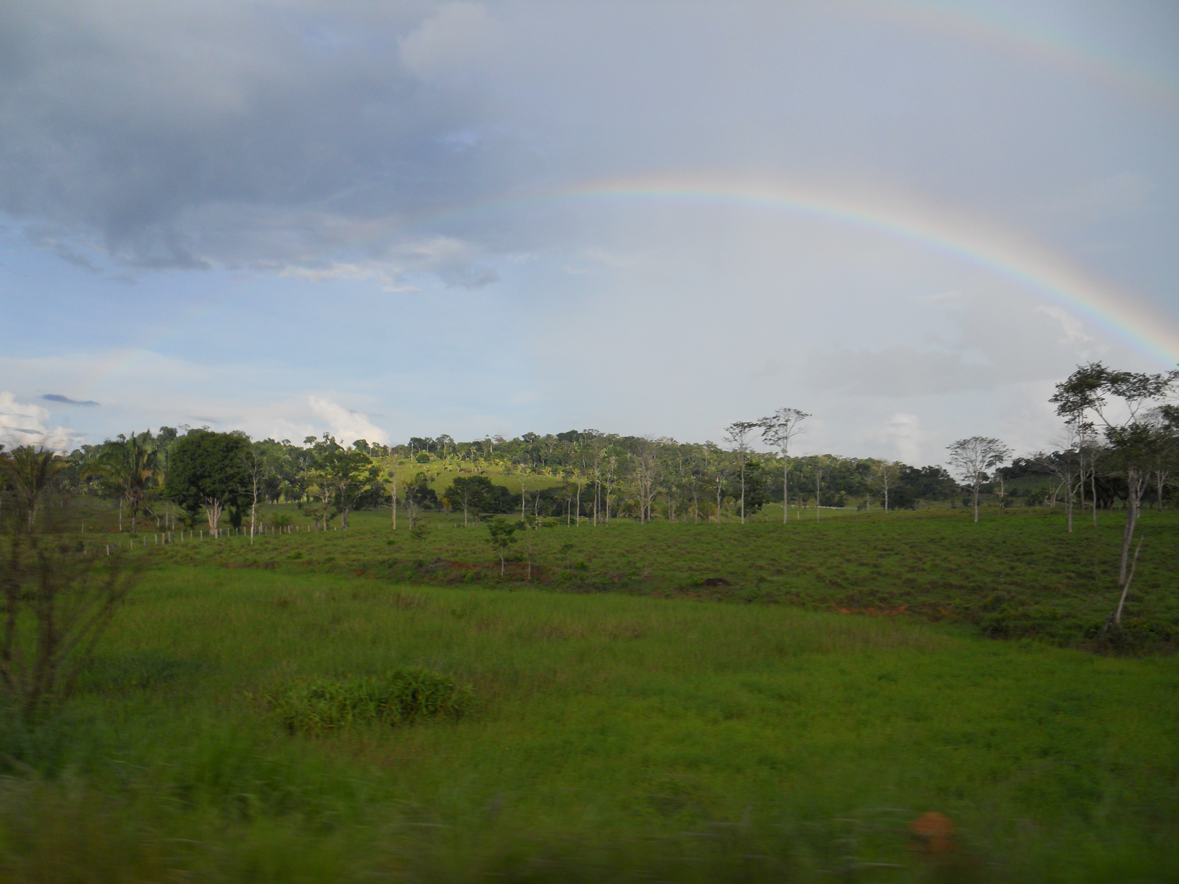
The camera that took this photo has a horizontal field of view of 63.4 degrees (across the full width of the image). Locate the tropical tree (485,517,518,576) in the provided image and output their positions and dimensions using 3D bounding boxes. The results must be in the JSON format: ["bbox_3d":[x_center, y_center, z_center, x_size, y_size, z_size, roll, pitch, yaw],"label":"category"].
[{"bbox_3d":[-6.088,7.235,66.000,2.295,4.080,2.295,0,-3,0],"label":"tropical tree"}]

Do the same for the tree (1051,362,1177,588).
[{"bbox_3d":[37.829,2.397,68.000,9.786,15.833,8.807,0,-3,0],"label":"tree"}]

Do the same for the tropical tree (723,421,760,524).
[{"bbox_3d":[25.179,4.959,158.000,5.951,17.091,5.951,0,-3,0],"label":"tropical tree"}]

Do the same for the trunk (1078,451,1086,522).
[{"bbox_3d":[64.528,5.855,125.000,0.966,9.658,0.773,0,-3,0],"label":"trunk"}]

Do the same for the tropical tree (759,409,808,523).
[{"bbox_3d":[32.274,3.891,158.000,8.240,19.227,7.828,0,-3,0],"label":"tropical tree"}]

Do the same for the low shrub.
[{"bbox_3d":[-4.973,5.866,21.500,4.500,1.150,1.900,0,-3,0],"label":"low shrub"}]

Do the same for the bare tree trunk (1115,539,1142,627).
[{"bbox_3d":[24.860,6.502,44.000,1.317,4.037,0.659,0,-3,0],"label":"bare tree trunk"}]

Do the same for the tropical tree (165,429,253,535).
[{"bbox_3d":[-51.180,5.501,128.000,11.497,14.093,11.497,0,-3,0],"label":"tropical tree"}]

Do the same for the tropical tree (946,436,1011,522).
[{"bbox_3d":[56.312,5.398,138.000,9.330,12.528,8.863,0,-3,0],"label":"tropical tree"}]

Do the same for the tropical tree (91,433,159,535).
[{"bbox_3d":[-61.515,5.354,126.000,8.762,13.264,8.762,0,-3,0],"label":"tropical tree"}]

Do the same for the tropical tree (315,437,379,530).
[{"bbox_3d":[-35.053,5.998,138.000,9.196,13.461,8.277,0,-3,0],"label":"tropical tree"}]

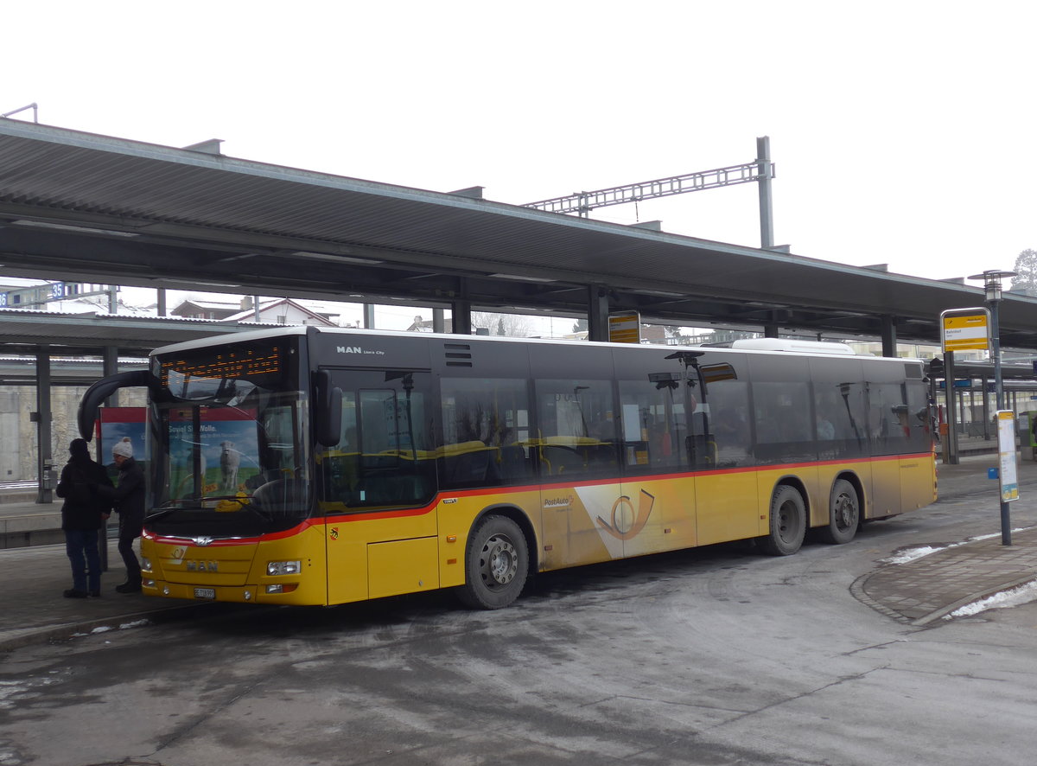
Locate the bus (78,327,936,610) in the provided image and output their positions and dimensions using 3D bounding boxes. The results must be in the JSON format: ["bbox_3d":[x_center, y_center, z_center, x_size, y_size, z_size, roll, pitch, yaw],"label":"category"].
[{"bbox_3d":[1.454,0.858,17.249,2.640,3.020,13.770,-4,-3,40],"label":"bus"}]

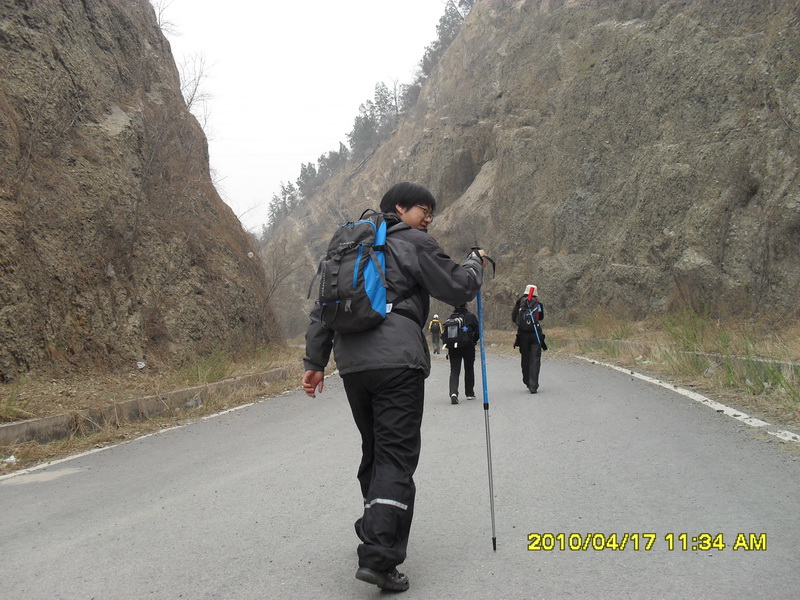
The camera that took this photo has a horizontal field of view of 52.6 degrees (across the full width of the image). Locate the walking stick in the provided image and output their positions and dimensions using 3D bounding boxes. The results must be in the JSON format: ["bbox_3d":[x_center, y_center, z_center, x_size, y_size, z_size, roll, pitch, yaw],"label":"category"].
[{"bbox_3d":[0.382,0.445,3.525,0.080,1.349,0.070,-1,7,20],"label":"walking stick"}]

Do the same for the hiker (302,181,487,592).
[{"bbox_3d":[-0.030,0.330,3.500,0.720,1.680,0.700,-1,-2,27],"label":"hiker"}]

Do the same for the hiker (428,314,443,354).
[{"bbox_3d":[1.440,1.410,33.200,0.560,1.640,0.500,0,-2,5],"label":"hiker"}]

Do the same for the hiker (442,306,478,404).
[{"bbox_3d":[0.835,0.610,11.300,0.540,1.620,0.580,0,-2,13],"label":"hiker"}]

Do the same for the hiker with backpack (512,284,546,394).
[{"bbox_3d":[2.020,0.615,12.650,0.540,1.710,0.520,0,-2,8],"label":"hiker with backpack"}]

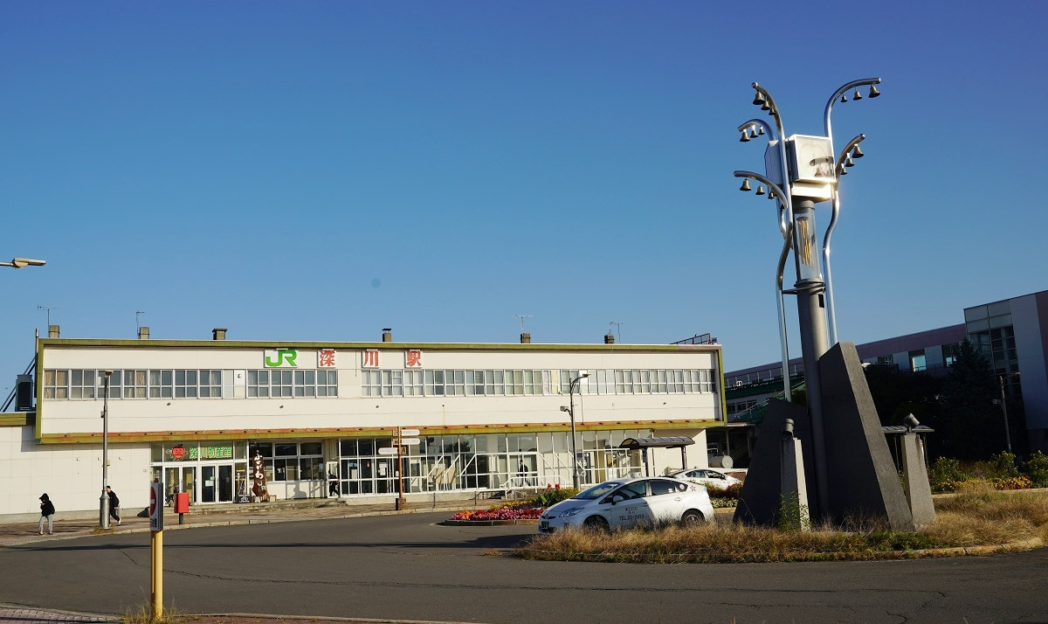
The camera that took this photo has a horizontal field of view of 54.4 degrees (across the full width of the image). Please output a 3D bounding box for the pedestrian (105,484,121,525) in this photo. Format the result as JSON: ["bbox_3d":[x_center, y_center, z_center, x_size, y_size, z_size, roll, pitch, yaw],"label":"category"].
[{"bbox_3d":[-17.352,8.177,42.937,0.750,1.683,0.520,0,-10,-15],"label":"pedestrian"}]

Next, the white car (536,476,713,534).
[{"bbox_3d":[2.492,4.844,25.128,4.460,1.490,1.760,2,-10,-26],"label":"white car"}]

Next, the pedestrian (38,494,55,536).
[{"bbox_3d":[-18.865,7.979,40.327,0.580,1.569,0.520,0,-10,-15],"label":"pedestrian"}]

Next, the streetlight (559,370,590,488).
[{"bbox_3d":[2.604,6.274,50.347,1.600,6.359,0.450,0,-10,-15],"label":"streetlight"}]

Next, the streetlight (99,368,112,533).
[{"bbox_3d":[-17.136,5.615,41.721,0.460,6.359,1.400,-1,-9,-8],"label":"streetlight"}]

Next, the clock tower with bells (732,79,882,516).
[{"bbox_3d":[6.369,-0.312,22.757,3.200,10.022,3.200,3,-11,-30],"label":"clock tower with bells"}]

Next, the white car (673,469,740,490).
[{"bbox_3d":[9.239,8.981,53.421,4.460,1.490,1.750,2,-10,-27],"label":"white car"}]

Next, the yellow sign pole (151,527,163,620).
[{"bbox_3d":[-4.415,3.159,12.288,0.145,1.081,0.145,3,-11,-30],"label":"yellow sign pole"}]

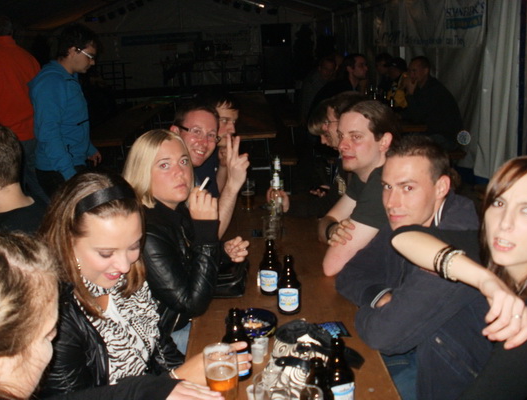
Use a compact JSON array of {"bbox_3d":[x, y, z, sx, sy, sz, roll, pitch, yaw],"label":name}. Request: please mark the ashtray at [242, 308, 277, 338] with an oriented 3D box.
[{"bbox_3d":[-0.034,0.352,1.567,0.143,0.040,0.143,-2,15,0],"label":"ashtray"}]

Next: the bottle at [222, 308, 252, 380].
[{"bbox_3d":[-0.065,0.345,1.343,0.069,0.171,0.069,-2,15,0],"label":"bottle"}]

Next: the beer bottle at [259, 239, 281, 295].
[{"bbox_3d":[0.025,0.217,1.812,0.069,0.171,0.069,-2,15,0],"label":"beer bottle"}]

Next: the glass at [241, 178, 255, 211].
[{"bbox_3d":[-0.074,-0.027,2.757,0.069,0.156,0.069,-2,15,0],"label":"glass"}]

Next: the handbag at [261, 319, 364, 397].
[{"bbox_3d":[0.116,0.364,1.341,0.240,0.125,0.190,0,15,5],"label":"handbag"}]

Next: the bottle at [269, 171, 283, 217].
[{"bbox_3d":[0.062,-0.018,2.574,0.062,0.225,0.062,-2,15,0],"label":"bottle"}]

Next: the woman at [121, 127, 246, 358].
[{"bbox_3d":[-0.257,0.428,1.790,0.620,1.300,0.500,1,15,10],"label":"woman"}]

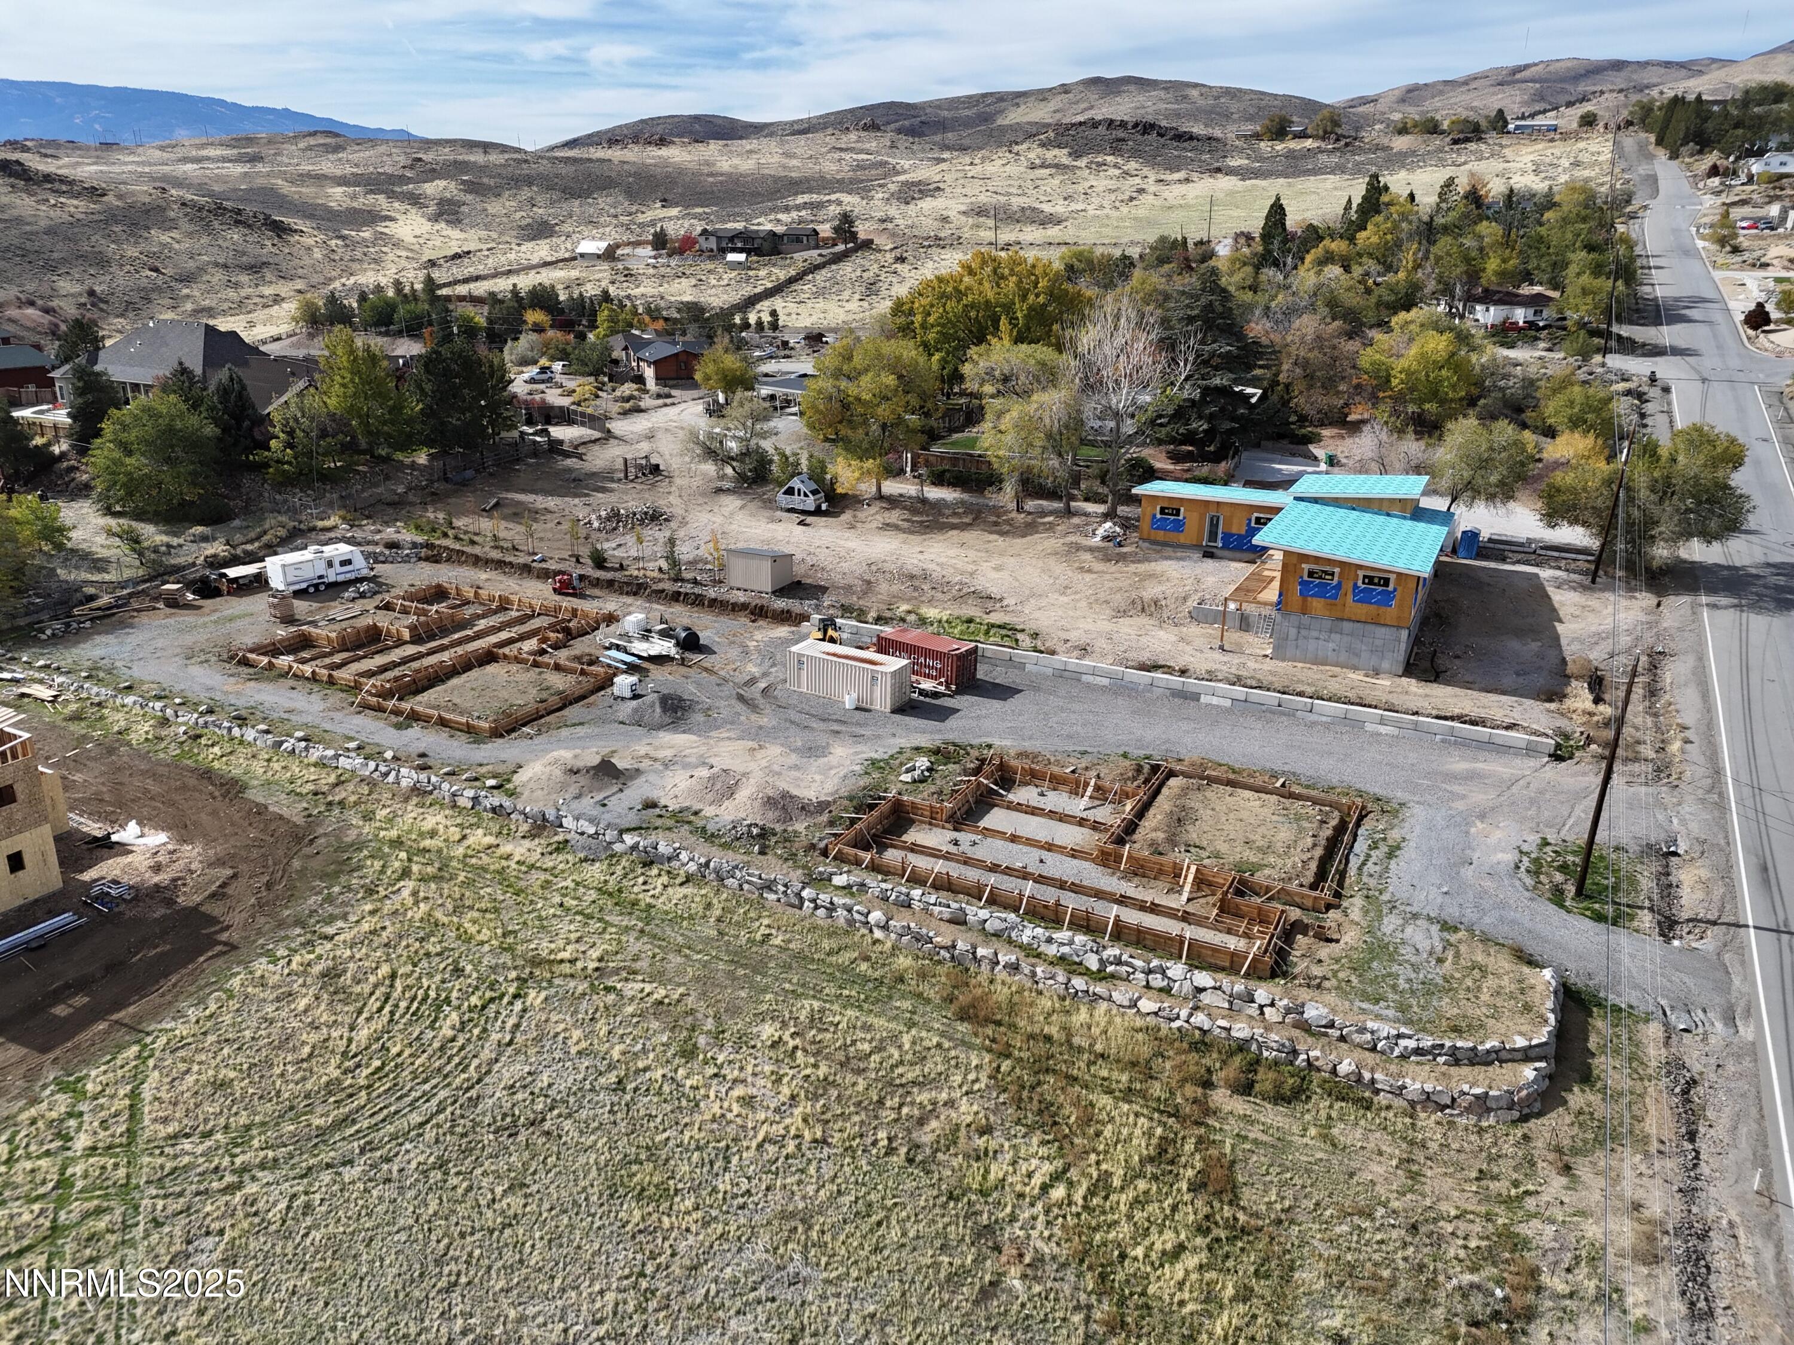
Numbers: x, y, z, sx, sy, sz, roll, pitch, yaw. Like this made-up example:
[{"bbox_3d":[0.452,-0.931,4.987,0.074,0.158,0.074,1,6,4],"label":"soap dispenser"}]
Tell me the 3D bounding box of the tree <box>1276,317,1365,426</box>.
[{"bbox_3d":[43.387,-31.054,127.293,9.030,10.790,8.760,1,20,0],"label":"tree"}]

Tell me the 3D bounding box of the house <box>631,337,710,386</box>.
[{"bbox_3d":[-28.388,-38.741,156.279,8.800,4.800,9.500,-7,21,-21],"label":"house"}]

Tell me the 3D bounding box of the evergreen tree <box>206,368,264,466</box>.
[{"bbox_3d":[-69.472,-26.955,130.767,6.080,10.490,5.900,1,20,0],"label":"evergreen tree"}]

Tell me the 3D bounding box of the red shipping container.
[{"bbox_3d":[1.932,-0.884,79.772,6.060,2.560,2.440,14,24,35],"label":"red shipping container"}]

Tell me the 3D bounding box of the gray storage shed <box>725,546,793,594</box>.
[{"bbox_3d":[-10.195,-8.041,94.953,3.900,2.850,3.700,10,22,26],"label":"gray storage shed"}]

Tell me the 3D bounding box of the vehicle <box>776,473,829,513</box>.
[{"bbox_3d":[-8.200,-15.750,110.200,4.300,2.950,2.050,9,20,22],"label":"vehicle"}]

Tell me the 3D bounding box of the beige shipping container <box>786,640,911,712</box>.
[{"bbox_3d":[-2.960,0.120,76.200,7.450,2.540,2.440,12,23,29],"label":"beige shipping container"}]

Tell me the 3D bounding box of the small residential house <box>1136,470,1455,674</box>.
[{"bbox_3d":[26.109,-8.393,86.764,22.200,8.200,22.800,10,21,26],"label":"small residential house"}]

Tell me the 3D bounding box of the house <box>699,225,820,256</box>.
[{"bbox_3d":[-36.893,-118.584,340.383,30.500,7.400,15.000,4,19,7],"label":"house"}]

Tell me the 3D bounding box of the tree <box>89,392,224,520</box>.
[{"bbox_3d":[-65.328,-19.060,109.263,10.600,10.567,10.600,0,19,0],"label":"tree"}]

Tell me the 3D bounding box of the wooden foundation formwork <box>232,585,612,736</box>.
[{"bbox_3d":[-28.703,-1.584,82.552,24.800,1.000,21.000,10,21,24],"label":"wooden foundation formwork"}]

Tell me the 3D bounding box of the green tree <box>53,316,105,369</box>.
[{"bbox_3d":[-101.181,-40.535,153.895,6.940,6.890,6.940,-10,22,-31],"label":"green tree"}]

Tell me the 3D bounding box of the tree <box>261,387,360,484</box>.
[{"bbox_3d":[-58.620,-23.744,124.314,9.630,9.330,9.340,1,20,0],"label":"tree"}]

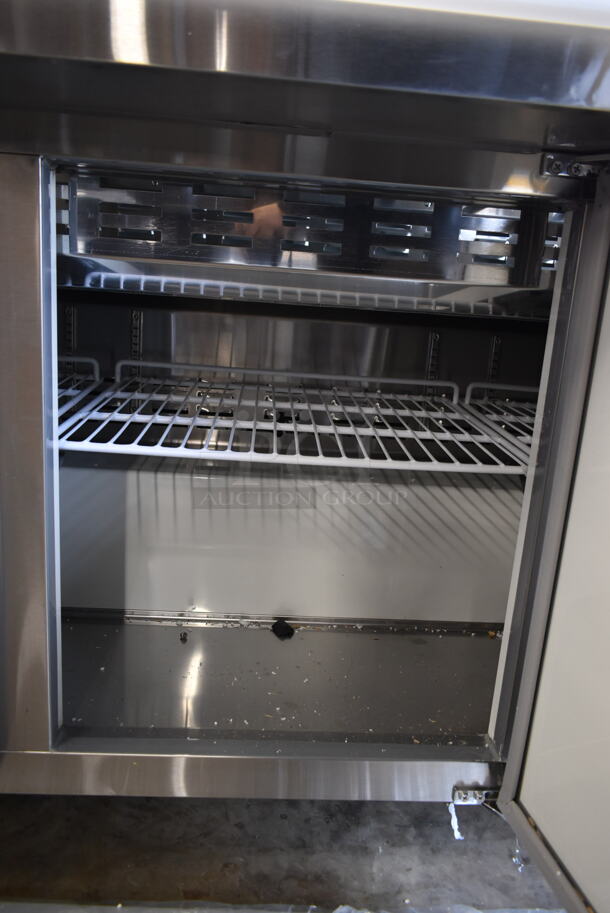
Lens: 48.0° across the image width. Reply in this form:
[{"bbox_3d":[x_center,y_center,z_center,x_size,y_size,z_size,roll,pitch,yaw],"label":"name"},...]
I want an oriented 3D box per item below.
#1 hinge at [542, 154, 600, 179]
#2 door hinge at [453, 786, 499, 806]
[{"bbox_3d":[0.249,-0.271,0.641,0.055,0.020,0.016,3,13,-4],"label":"hinge"},{"bbox_3d":[0.199,0.396,0.796,0.053,0.020,0.016,3,13,-4],"label":"door hinge"}]

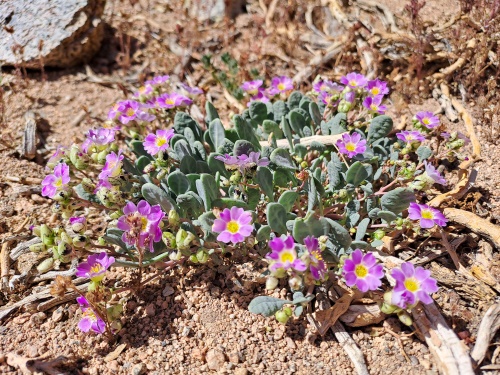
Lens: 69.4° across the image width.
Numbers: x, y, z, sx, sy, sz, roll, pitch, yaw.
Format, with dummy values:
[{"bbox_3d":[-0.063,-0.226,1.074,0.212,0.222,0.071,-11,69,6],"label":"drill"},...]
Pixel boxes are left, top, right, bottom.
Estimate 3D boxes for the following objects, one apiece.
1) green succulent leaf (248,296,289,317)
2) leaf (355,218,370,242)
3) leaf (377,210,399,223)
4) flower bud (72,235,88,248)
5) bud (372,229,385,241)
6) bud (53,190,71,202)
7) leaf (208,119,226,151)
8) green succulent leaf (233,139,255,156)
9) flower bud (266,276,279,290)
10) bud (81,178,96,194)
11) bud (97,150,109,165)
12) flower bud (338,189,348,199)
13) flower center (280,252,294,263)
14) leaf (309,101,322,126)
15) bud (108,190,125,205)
[{"bbox_3d":[0.015,0.093,0.283,0.033,0.005,0.019,-4,57,-3],"label":"green succulent leaf"},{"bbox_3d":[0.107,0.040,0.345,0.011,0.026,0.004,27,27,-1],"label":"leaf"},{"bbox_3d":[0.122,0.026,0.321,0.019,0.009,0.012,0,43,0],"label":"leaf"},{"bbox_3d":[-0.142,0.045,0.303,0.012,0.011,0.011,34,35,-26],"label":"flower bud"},{"bbox_3d":[0.105,0.038,0.295,0.009,0.010,0.009,12,30,21],"label":"bud"},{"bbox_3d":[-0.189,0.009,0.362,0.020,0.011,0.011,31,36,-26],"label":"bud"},{"bbox_3d":[-0.044,-0.070,0.488,0.024,0.050,0.007,-3,30,1],"label":"leaf"},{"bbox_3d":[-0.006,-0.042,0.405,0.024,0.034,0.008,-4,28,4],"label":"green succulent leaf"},{"bbox_3d":[0.018,0.079,0.296,0.010,0.012,0.010,10,35,-7],"label":"flower bud"},{"bbox_3d":[-0.179,-0.001,0.401,0.012,0.019,0.012,-15,23,11],"label":"bud"},{"bbox_3d":[-0.138,-0.028,0.338,0.011,0.013,0.011,-12,30,-21],"label":"bud"},{"bbox_3d":[0.082,0.005,0.318,0.009,0.009,0.009,8,29,15],"label":"flower bud"},{"bbox_3d":[0.031,0.059,0.302,0.012,0.012,0.005,0,-5,0],"label":"flower center"},{"bbox_3d":[0.083,-0.093,0.453,0.016,0.036,0.009,3,30,30],"label":"leaf"},{"bbox_3d":[-0.113,0.008,0.305,0.013,0.013,0.012,-5,30,-20],"label":"bud"}]

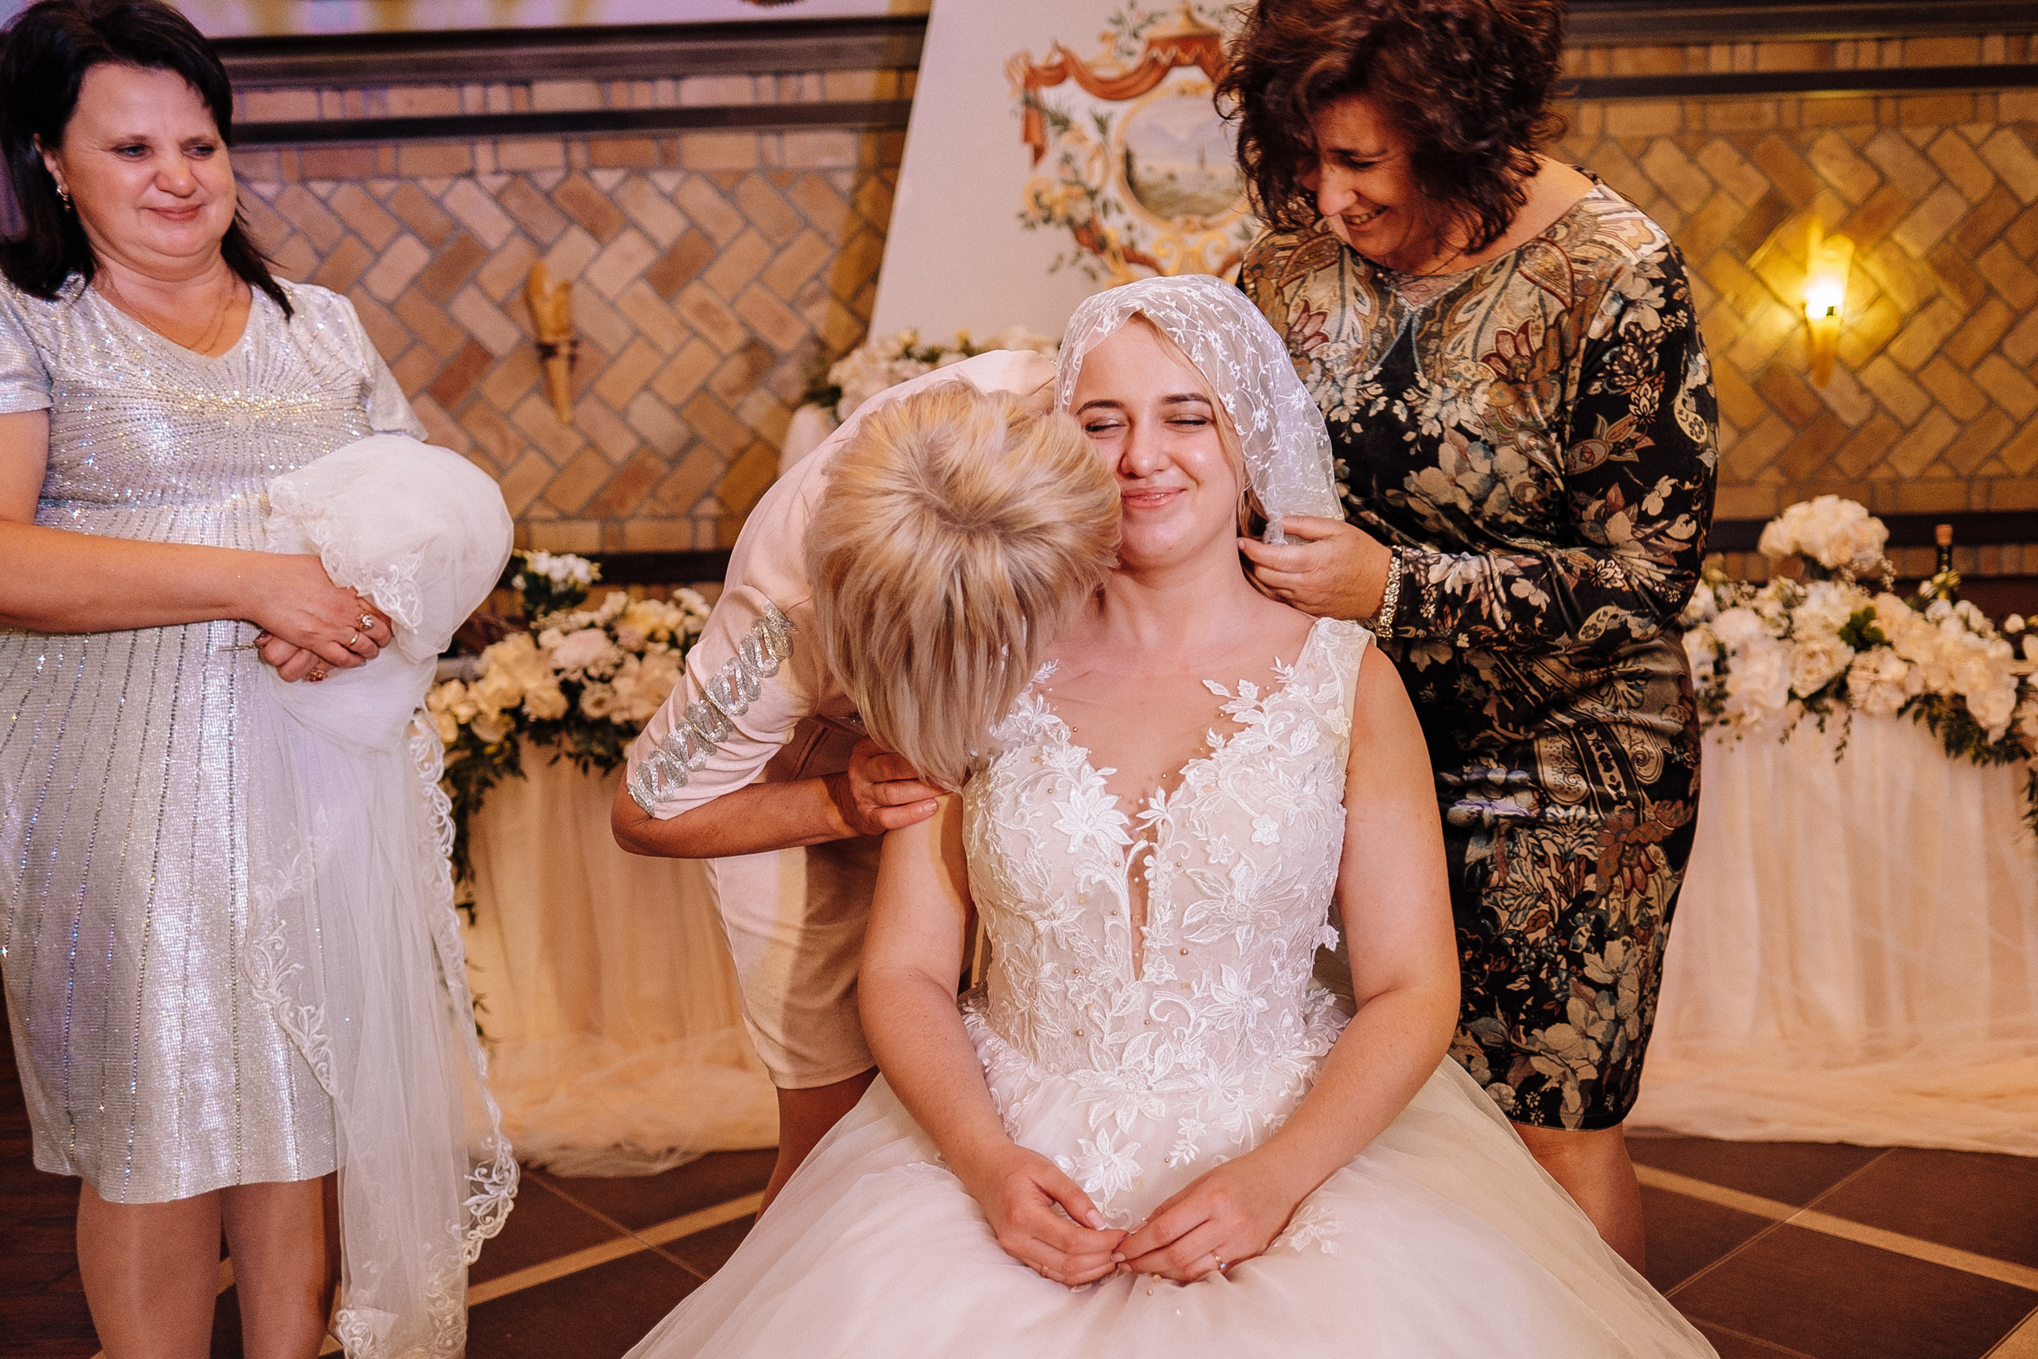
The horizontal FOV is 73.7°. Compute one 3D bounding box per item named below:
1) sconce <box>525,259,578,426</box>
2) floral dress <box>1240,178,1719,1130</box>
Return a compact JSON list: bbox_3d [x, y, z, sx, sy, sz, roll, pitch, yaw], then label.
[{"bbox_3d":[-1.578,-1.132,4.580,0.140,0.530,0.170,-2,4,-1],"label":"sconce"},{"bbox_3d":[0.470,-0.014,1.380,0.500,0.950,0.400,1,5,30],"label":"floral dress"}]

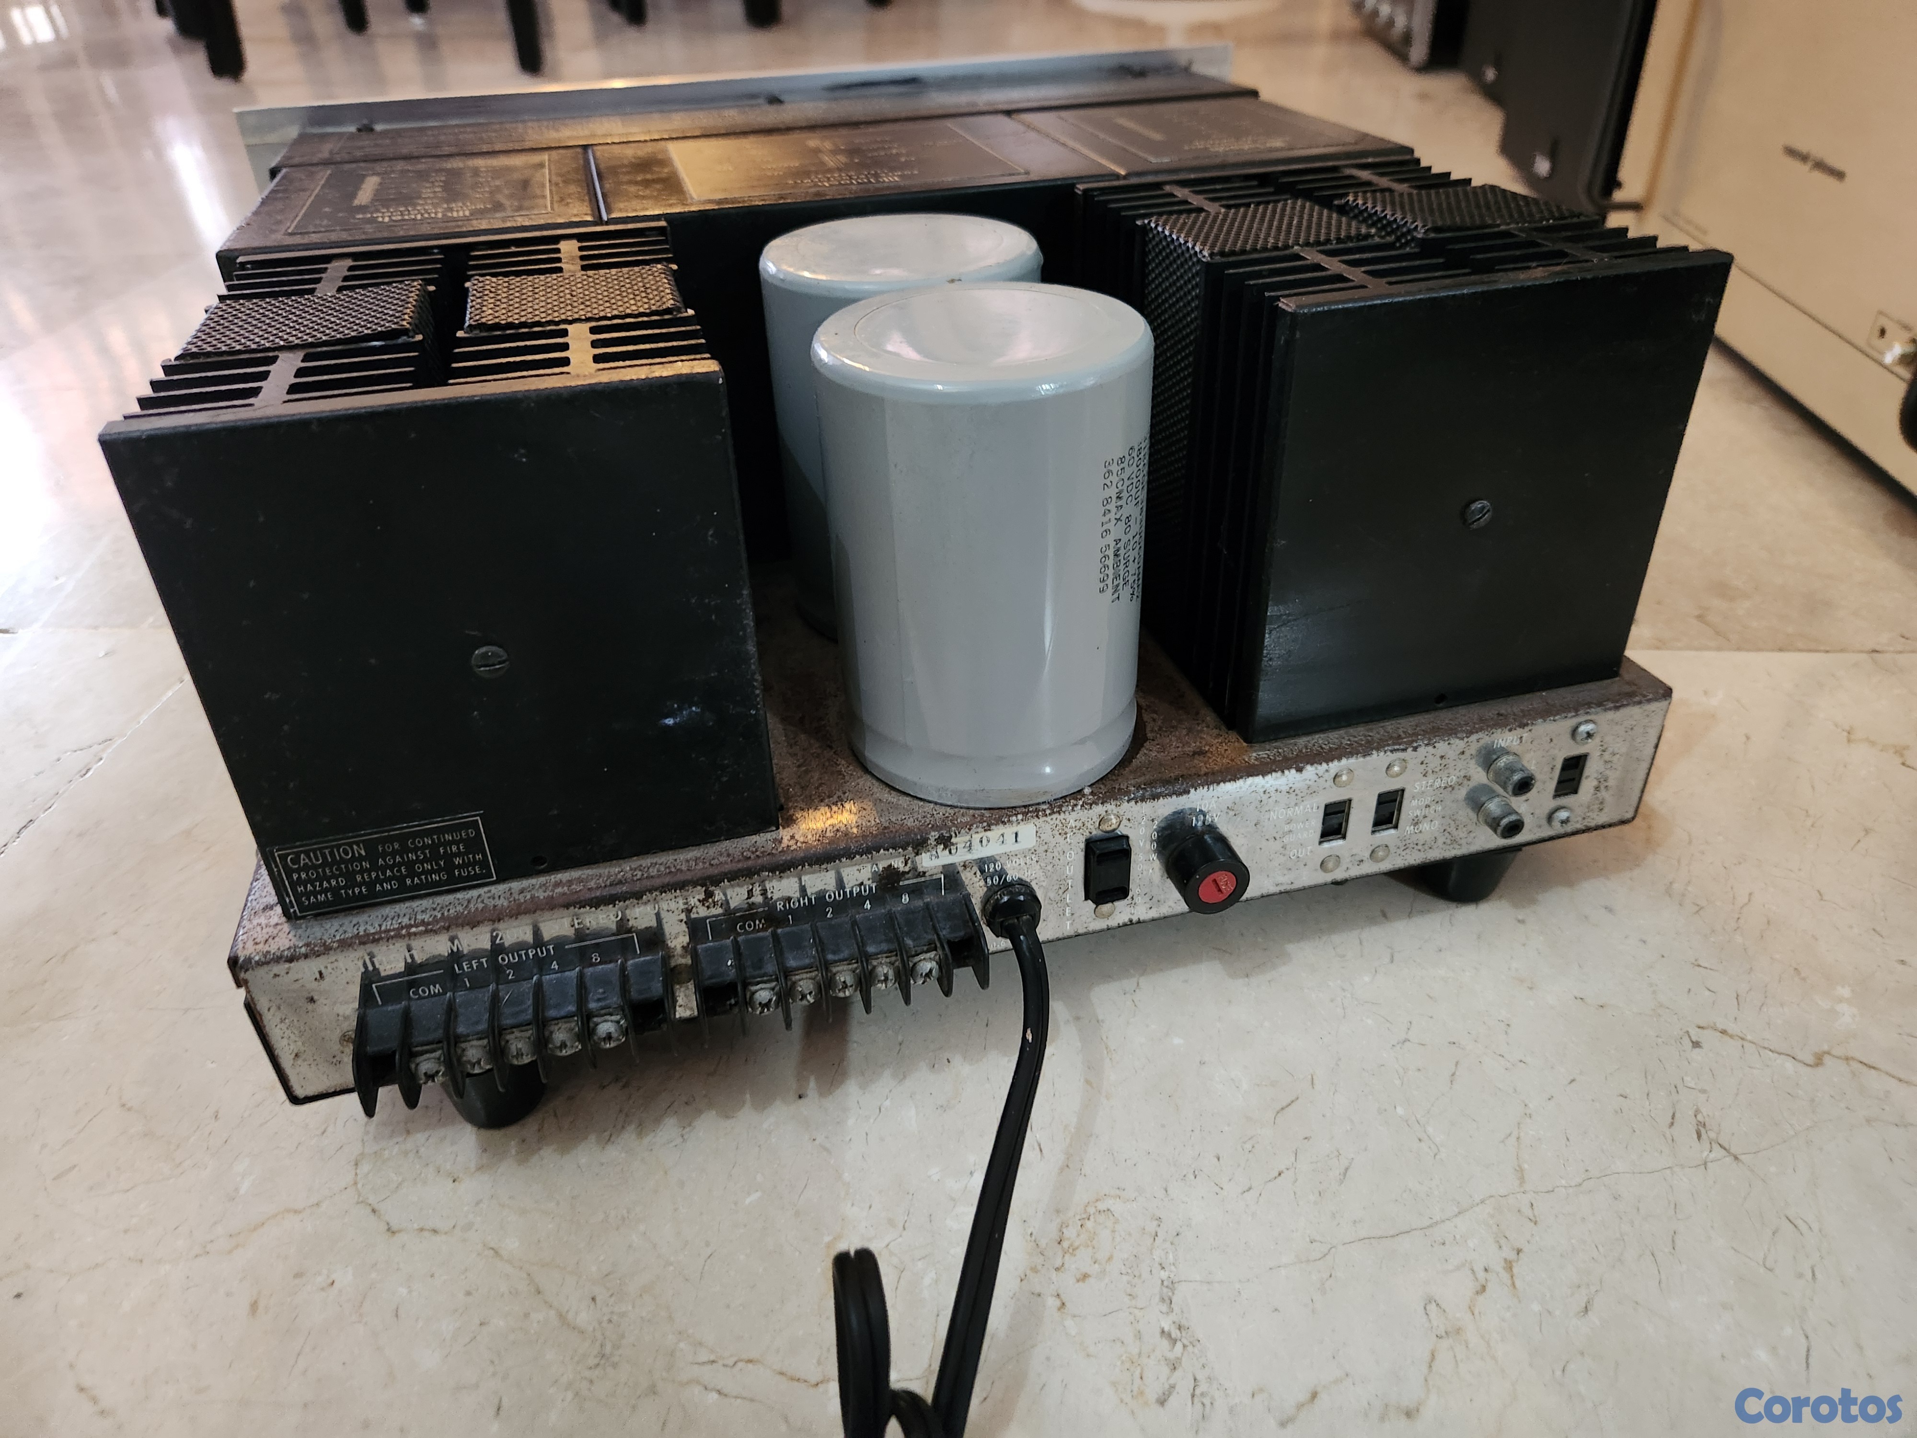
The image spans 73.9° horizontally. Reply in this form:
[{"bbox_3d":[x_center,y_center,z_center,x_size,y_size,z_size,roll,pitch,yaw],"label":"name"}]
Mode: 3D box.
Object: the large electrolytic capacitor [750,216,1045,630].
[{"bbox_3d":[-0.015,-0.086,0.382,0.078,0.108,0.078,-1,33,1],"label":"large electrolytic capacitor"}]

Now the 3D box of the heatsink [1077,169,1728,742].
[{"bbox_3d":[0.110,-0.087,0.372,0.111,0.112,0.142,-10,34,-12],"label":"heatsink"}]

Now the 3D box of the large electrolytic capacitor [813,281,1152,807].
[{"bbox_3d":[0.007,-0.044,0.316,0.078,0.108,0.078,-1,33,1],"label":"large electrolytic capacitor"}]

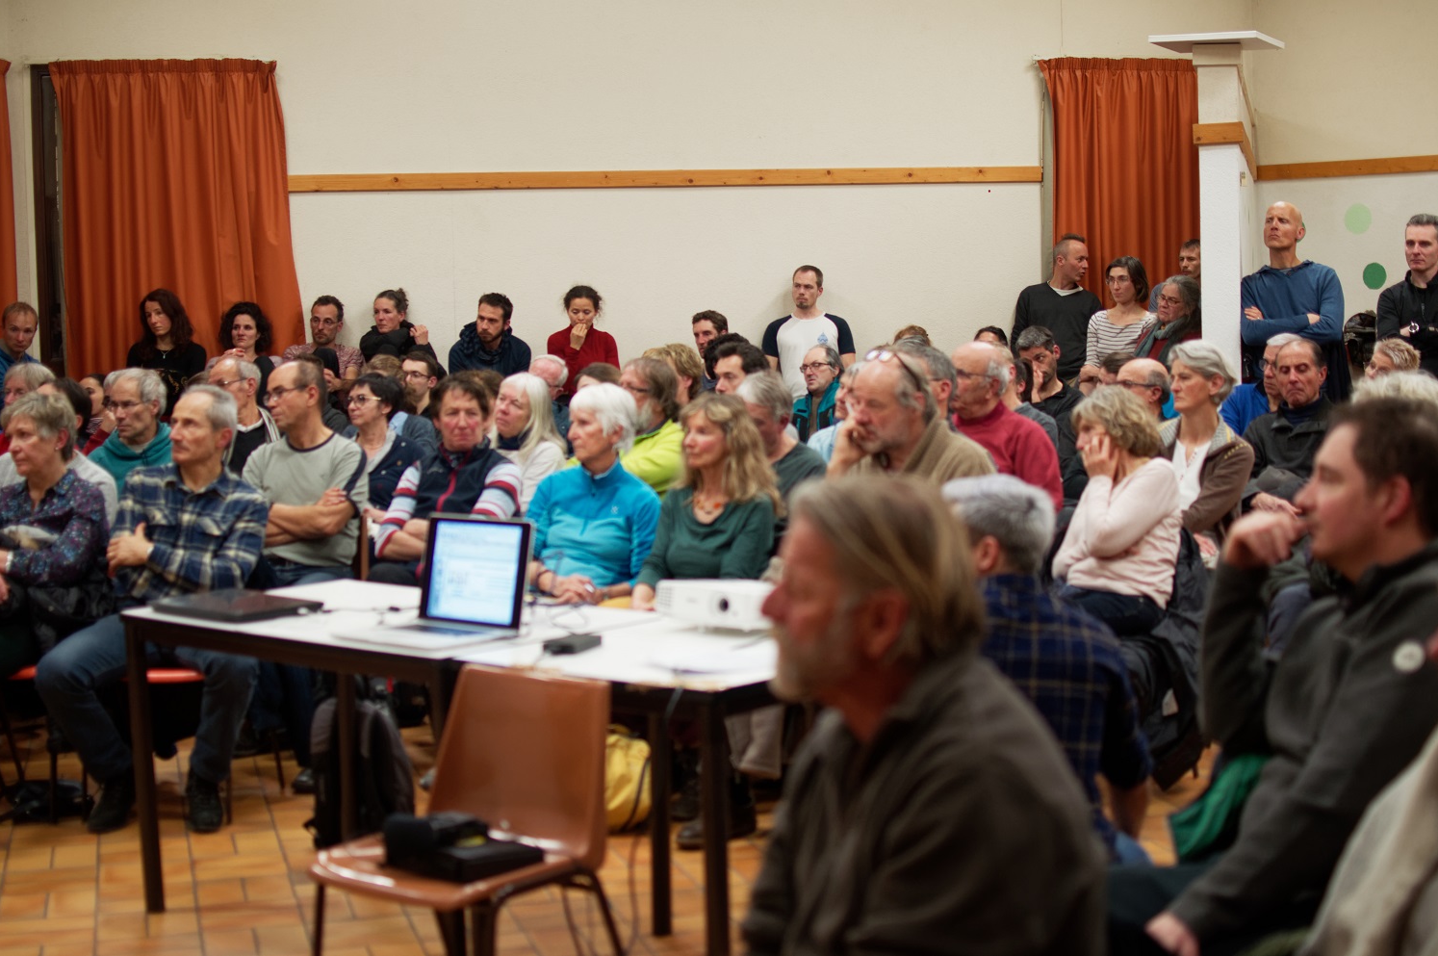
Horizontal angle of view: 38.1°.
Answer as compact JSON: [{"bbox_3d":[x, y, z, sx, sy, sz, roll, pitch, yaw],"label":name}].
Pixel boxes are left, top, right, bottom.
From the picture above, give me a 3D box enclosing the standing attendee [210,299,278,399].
[{"bbox_3d":[-2.440,-0.328,10.470,0.500,1.109,0.750,0,5,6],"label":"standing attendee"}]

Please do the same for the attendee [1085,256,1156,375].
[{"bbox_3d":[1.853,-0.212,9.573,0.460,1.609,0.320,1,6,28],"label":"attendee"}]

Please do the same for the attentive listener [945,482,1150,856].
[{"bbox_3d":[0.474,0.565,3.678,0.520,1.180,0.750,-2,5,-10],"label":"attentive listener"}]

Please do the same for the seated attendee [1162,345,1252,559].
[{"bbox_3d":[1.535,0.205,7.012,0.480,1.310,0.780,3,6,41],"label":"seated attendee"}]

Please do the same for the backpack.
[{"bbox_3d":[-1.012,0.789,5.881,0.280,0.450,0.220,2,6,35],"label":"backpack"}]

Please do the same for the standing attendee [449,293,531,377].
[{"bbox_3d":[-1.159,-0.322,10.455,0.500,1.212,0.750,1,5,14],"label":"standing attendee"}]

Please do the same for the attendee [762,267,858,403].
[{"bbox_3d":[0.474,-0.276,10.864,0.500,1.700,0.320,-1,5,5],"label":"attendee"}]

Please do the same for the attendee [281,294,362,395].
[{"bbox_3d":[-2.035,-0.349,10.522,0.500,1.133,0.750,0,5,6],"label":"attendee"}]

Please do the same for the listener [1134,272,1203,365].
[{"bbox_3d":[2.082,-0.162,9.469,0.480,1.517,0.320,2,6,32],"label":"listener"}]

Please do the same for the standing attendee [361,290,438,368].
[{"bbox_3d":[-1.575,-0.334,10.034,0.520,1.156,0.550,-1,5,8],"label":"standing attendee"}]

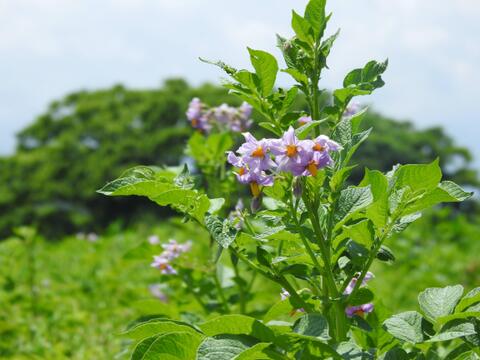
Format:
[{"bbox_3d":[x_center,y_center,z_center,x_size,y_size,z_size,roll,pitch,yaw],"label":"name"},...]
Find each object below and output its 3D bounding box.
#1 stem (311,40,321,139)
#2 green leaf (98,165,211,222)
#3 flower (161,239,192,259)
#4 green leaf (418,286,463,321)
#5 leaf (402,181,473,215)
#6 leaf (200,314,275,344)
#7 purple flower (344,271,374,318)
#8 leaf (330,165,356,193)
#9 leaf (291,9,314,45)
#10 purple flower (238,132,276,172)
[{"bbox_3d":[0.058,-0.070,1.800,0.007,0.073,0.007,0,-1,0],"label":"stem"},{"bbox_3d":[-0.059,0.009,1.630,0.076,0.038,0.042,0,-1,0],"label":"green leaf"},{"bbox_3d":[-0.062,0.067,2.320,0.031,0.020,0.024,0,-1,-6],"label":"flower"},{"bbox_3d":[0.139,0.085,1.630,0.032,0.025,0.021,0,-1,6],"label":"green leaf"},{"bbox_3d":[0.145,0.013,1.730,0.050,0.010,0.028,-10,-28,5],"label":"leaf"},{"bbox_3d":[-0.002,0.101,1.610,0.053,0.019,0.033,0,-1,0],"label":"leaf"},{"bbox_3d":[0.094,0.091,1.860,0.024,0.036,0.022,0,-1,-6],"label":"purple flower"},{"bbox_3d":[0.078,-0.001,1.770,0.007,0.025,0.013,43,-6,-32],"label":"leaf"},{"bbox_3d":[0.043,-0.104,1.610,0.017,0.024,0.014,0,-1,18],"label":"leaf"},{"bbox_3d":[0.012,-0.021,1.770,0.030,0.029,0.014,0,-1,9],"label":"purple flower"}]

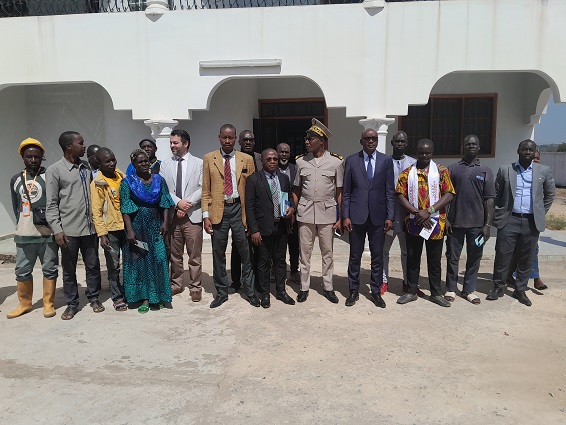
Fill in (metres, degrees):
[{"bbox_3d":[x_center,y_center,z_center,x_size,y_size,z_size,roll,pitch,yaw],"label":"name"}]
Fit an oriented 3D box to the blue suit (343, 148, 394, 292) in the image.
[{"bbox_3d":[0.881,0.117,4.382,0.520,1.517,0.310,0,6,8],"label":"blue suit"}]

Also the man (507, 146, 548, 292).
[{"bbox_3d":[2.845,0.072,4.930,0.440,1.612,0.300,1,6,16],"label":"man"}]

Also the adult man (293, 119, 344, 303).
[{"bbox_3d":[0.376,-0.025,4.525,0.551,1.921,0.360,0,5,5],"label":"adult man"}]

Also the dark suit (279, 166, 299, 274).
[{"bbox_3d":[0.044,0.092,5.344,0.500,1.431,0.300,0,6,0],"label":"dark suit"}]

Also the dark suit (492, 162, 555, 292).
[{"bbox_3d":[2.549,0.166,4.525,0.575,1.386,0.360,3,6,30],"label":"dark suit"}]

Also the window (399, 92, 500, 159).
[{"bbox_3d":[2.925,-1.528,7.584,1.679,1.132,0.110,0,6,6],"label":"window"}]

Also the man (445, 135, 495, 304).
[{"bbox_3d":[1.946,0.068,4.439,0.510,1.740,0.330,1,6,11],"label":"man"}]

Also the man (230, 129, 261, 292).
[{"bbox_3d":[-0.413,-0.014,4.893,0.493,1.835,0.360,0,5,-6],"label":"man"}]

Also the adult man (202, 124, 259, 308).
[{"bbox_3d":[-0.534,0.027,4.384,0.583,1.842,0.370,0,5,-6],"label":"adult man"}]

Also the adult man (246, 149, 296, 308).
[{"bbox_3d":[-0.129,0.150,4.408,0.500,1.611,0.340,-2,6,-16],"label":"adult man"}]

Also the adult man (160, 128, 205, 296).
[{"bbox_3d":[-1.079,0.030,4.590,0.490,1.824,0.350,-1,6,-7],"label":"adult man"}]

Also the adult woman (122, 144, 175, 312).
[{"bbox_3d":[-1.339,0.171,4.234,0.522,1.581,0.400,-2,5,-19],"label":"adult woman"}]

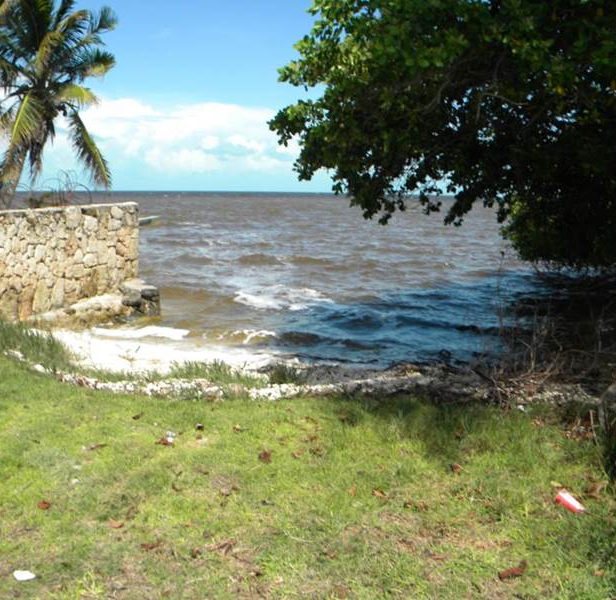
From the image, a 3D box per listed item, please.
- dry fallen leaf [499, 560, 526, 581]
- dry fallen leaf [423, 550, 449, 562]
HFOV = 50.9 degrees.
[{"bbox_3d":[0.881,1.166,2.789,0.130,0.035,0.055,-4,10,-25],"label":"dry fallen leaf"},{"bbox_3d":[0.572,1.151,2.904,0.110,0.022,0.050,2,10,12],"label":"dry fallen leaf"}]

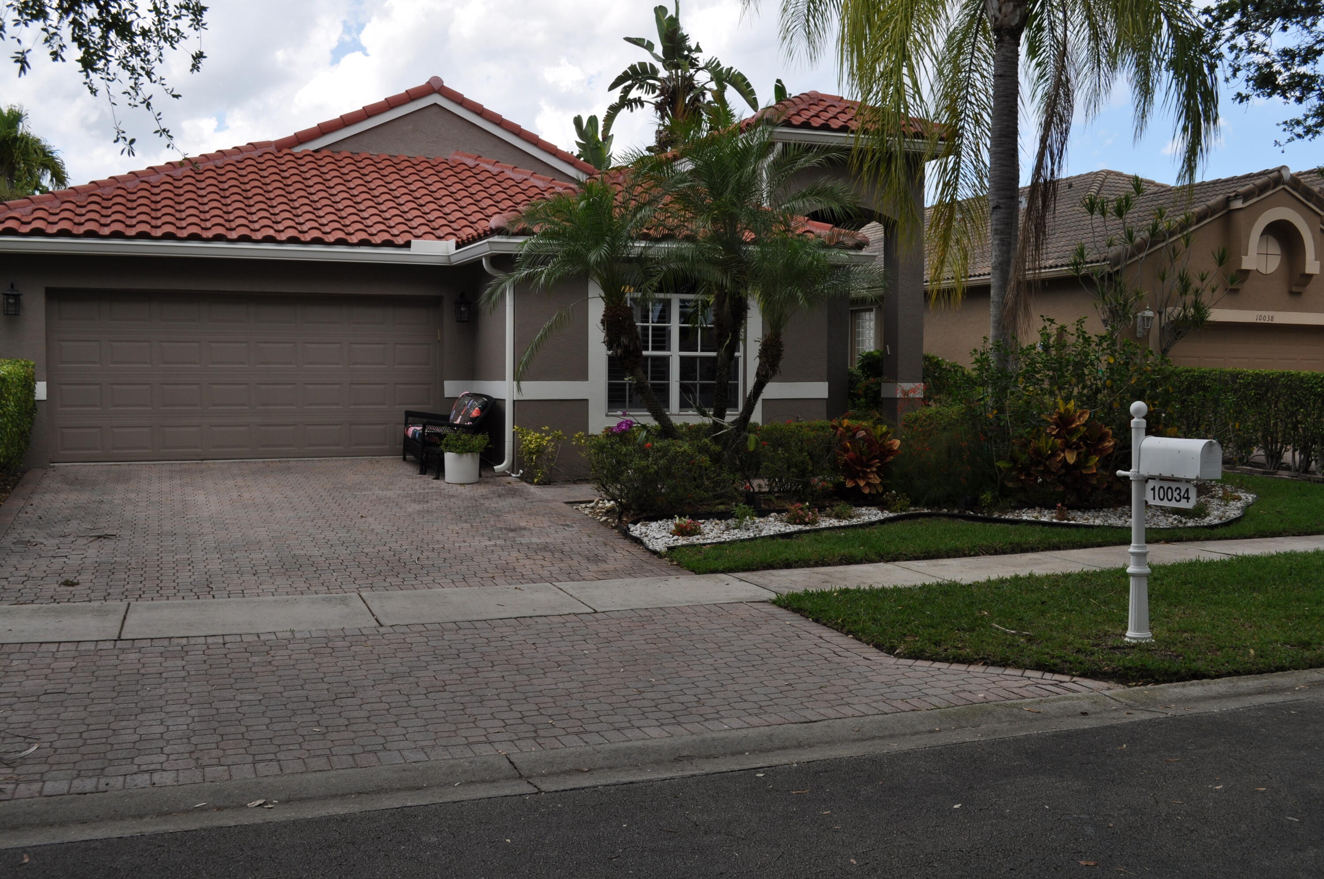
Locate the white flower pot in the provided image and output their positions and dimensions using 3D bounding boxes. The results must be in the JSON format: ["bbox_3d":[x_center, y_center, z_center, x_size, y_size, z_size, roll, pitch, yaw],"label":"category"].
[{"bbox_3d":[-2.329,0.322,14.145,0.405,0.360,0.405,-1,2,-19],"label":"white flower pot"}]

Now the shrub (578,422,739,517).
[{"bbox_3d":[-0.054,0.280,12.772,1.580,0.855,1.100,-1,2,-19],"label":"shrub"}]

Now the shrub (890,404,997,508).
[{"bbox_3d":[3.172,0.137,13.667,1.120,1.080,1.100,-1,2,-19],"label":"shrub"}]

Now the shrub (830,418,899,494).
[{"bbox_3d":[2.264,0.200,13.469,0.740,0.890,0.720,0,2,0],"label":"shrub"}]

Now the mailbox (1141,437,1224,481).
[{"bbox_3d":[3.036,0.104,7.117,0.162,0.222,0.488,-1,2,-19],"label":"mailbox"}]

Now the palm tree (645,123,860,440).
[{"bbox_3d":[1.046,-1.470,13.251,2.300,4.105,2.200,0,2,0],"label":"palm tree"}]

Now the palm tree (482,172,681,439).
[{"bbox_3d":[-0.809,-1.165,13.063,2.150,3.470,2.100,-1,2,-19],"label":"palm tree"}]

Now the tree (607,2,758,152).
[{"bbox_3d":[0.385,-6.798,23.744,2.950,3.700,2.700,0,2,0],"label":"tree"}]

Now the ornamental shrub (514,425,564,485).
[{"bbox_3d":[-1.449,0.165,14.268,0.570,0.685,0.480,-1,2,-19],"label":"ornamental shrub"}]

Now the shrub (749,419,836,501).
[{"bbox_3d":[1.493,0.208,13.620,0.950,0.860,0.900,-1,2,-19],"label":"shrub"}]

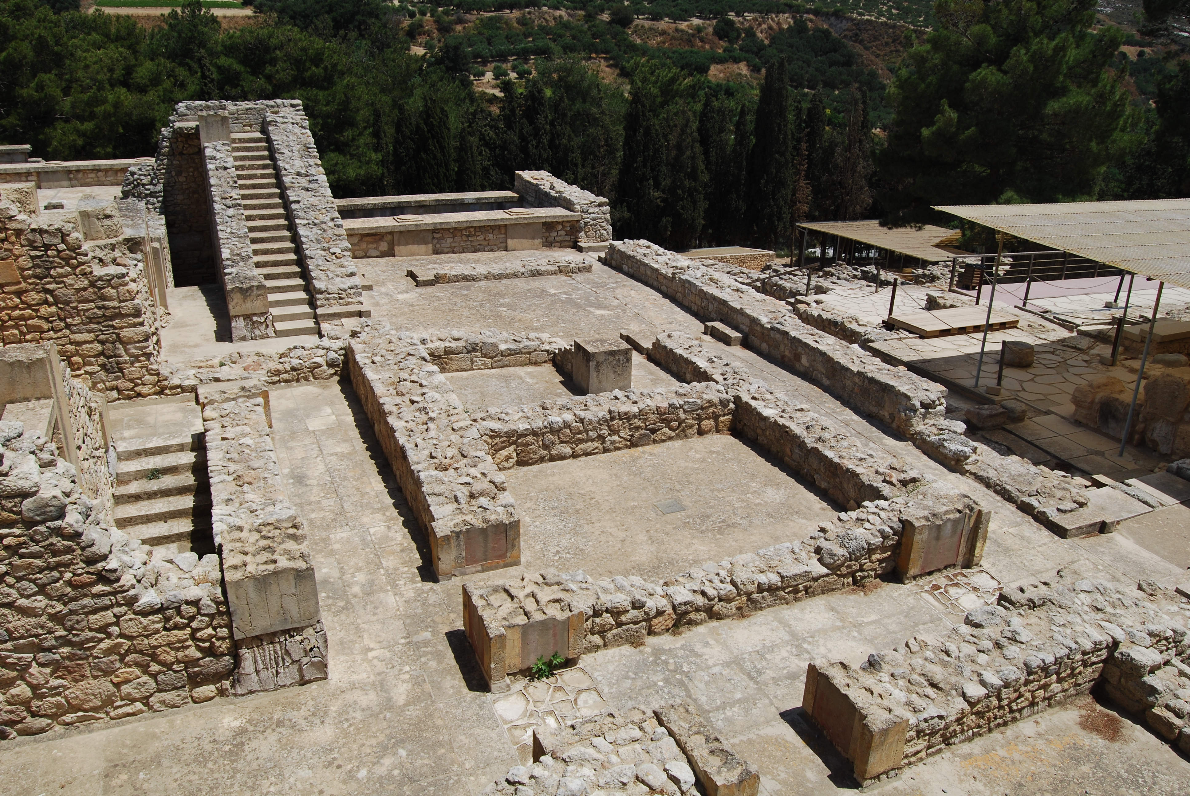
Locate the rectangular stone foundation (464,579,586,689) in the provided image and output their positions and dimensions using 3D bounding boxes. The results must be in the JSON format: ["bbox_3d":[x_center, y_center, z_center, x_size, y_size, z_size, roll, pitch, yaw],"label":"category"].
[{"bbox_3d":[-0.644,2.028,7.965,0.852,0.524,0.880,-8,22,-21],"label":"rectangular stone foundation"}]

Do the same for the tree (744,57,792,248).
[{"bbox_3d":[9.116,-12.584,46.477,2.348,9.629,2.348,0,20,0],"label":"tree"}]

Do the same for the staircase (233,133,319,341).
[{"bbox_3d":[-7.786,-4.192,21.350,0.795,3.390,8.586,-8,22,-22],"label":"staircase"}]

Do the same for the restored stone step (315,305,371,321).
[{"bbox_3d":[-5.356,-1.809,18.916,1.075,0.132,0.588,-8,22,-22],"label":"restored stone step"}]

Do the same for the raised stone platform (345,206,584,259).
[{"bbox_3d":[-4.142,-4.808,26.061,7.448,0.882,1.593,-8,22,-21],"label":"raised stone platform"}]

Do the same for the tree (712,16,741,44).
[{"bbox_3d":[35.065,-98.215,238.169,7.434,7.679,7.434,0,20,0],"label":"tree"}]

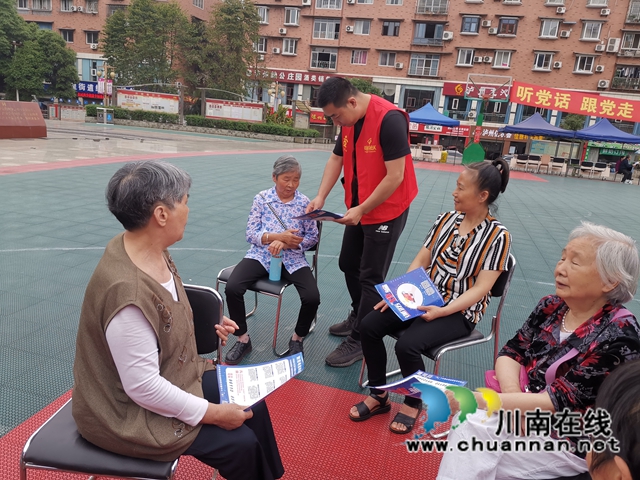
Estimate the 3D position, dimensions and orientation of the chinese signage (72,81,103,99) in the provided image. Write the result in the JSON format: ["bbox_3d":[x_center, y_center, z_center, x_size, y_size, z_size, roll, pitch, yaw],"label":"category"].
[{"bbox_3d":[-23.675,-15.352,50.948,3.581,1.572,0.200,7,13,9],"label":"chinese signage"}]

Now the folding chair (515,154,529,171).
[{"bbox_3d":[9.664,-3.751,23.929,0.510,0.820,0.550,8,14,10],"label":"folding chair"}]

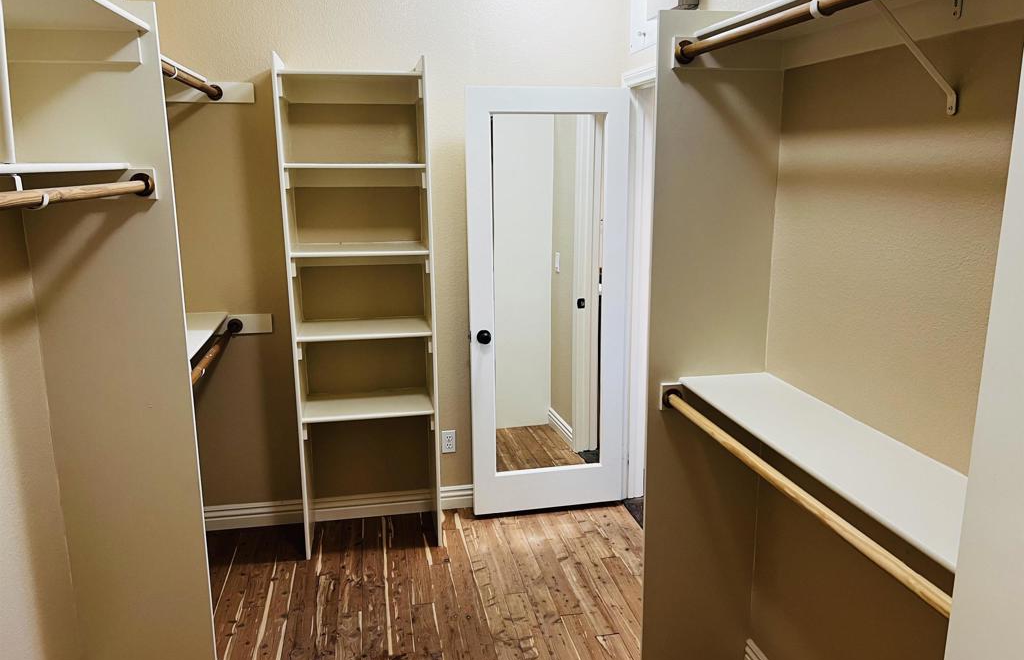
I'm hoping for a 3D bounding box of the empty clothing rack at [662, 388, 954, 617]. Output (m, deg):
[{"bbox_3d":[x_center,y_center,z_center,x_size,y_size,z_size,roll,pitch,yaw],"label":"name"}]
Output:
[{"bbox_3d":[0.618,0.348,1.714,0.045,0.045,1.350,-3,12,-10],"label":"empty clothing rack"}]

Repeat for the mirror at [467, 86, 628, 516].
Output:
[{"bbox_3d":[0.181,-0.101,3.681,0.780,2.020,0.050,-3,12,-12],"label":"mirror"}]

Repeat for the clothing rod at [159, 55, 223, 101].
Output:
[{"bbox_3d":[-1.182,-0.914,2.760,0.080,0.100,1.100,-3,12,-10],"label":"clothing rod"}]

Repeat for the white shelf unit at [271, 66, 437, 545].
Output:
[{"bbox_3d":[-0.656,-0.082,3.427,0.610,2.137,0.388,-3,12,-10],"label":"white shelf unit"}]

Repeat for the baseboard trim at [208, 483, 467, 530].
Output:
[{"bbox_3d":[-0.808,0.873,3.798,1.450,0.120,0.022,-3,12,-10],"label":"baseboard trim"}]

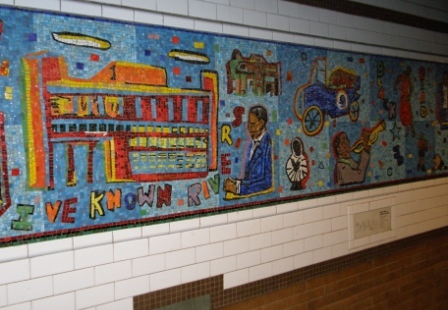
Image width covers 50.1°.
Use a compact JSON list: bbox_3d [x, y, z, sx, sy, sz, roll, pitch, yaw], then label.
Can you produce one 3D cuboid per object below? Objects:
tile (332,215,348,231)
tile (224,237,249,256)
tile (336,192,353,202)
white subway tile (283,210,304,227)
[{"bbox_3d":[0.650,0.389,2.709,0.148,0.074,0.010,-3,3,-38],"label":"tile"},{"bbox_3d":[0.054,0.421,2.224,0.152,0.076,0.010,-3,4,-38],"label":"tile"},{"bbox_3d":[0.687,0.238,2.730,0.159,0.044,0.012,-3,3,-38],"label":"tile"},{"bbox_3d":[0.351,0.324,2.450,0.150,0.075,0.010,-4,4,-38],"label":"white subway tile"}]

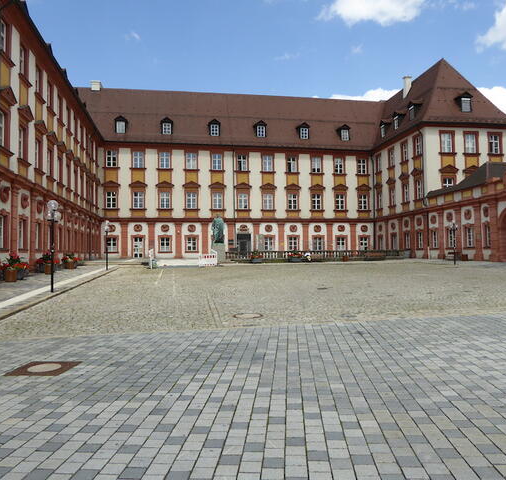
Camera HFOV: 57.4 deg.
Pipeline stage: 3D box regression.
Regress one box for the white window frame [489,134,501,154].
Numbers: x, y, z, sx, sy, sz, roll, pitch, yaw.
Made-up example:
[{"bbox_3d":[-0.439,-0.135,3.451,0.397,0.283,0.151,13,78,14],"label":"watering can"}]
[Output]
[{"bbox_3d":[26.540,-10.412,50.709,1.220,2.100,0.180,0,-2,-10],"label":"white window frame"}]

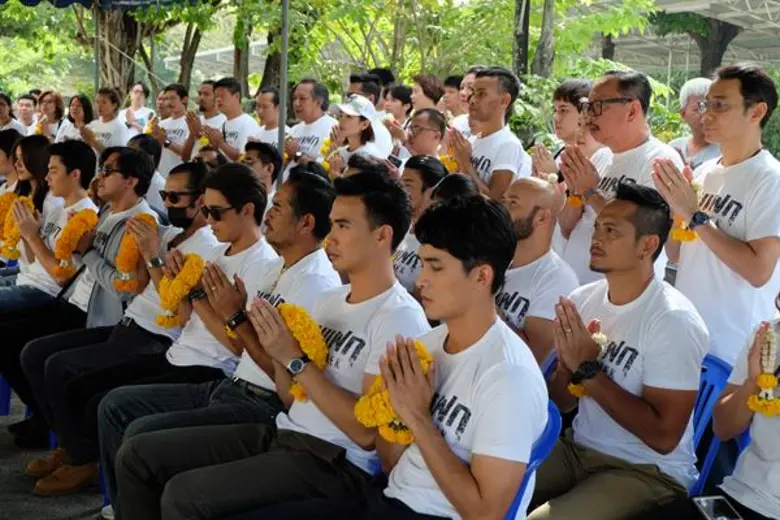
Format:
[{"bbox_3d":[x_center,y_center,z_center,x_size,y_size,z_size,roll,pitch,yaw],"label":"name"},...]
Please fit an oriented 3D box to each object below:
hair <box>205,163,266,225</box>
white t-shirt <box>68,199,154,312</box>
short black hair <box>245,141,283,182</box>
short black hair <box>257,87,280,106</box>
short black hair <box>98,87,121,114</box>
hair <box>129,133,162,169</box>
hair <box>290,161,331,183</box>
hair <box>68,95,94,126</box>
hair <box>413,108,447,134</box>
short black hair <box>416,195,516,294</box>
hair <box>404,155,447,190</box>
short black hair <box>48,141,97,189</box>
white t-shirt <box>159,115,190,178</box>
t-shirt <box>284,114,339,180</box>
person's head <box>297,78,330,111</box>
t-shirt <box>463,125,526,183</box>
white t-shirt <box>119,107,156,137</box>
[{"bbox_3d":[-0.482,-0.208,3.450,0.210,0.205,0.180,-6,11,-39],"label":"hair"},{"bbox_3d":[-1.105,-0.018,4.400,0.320,0.500,0.430,-5,10,-34],"label":"white t-shirt"},{"bbox_3d":[-0.692,-0.539,6.062,0.210,0.210,0.180,-1,8,-30],"label":"short black hair"},{"bbox_3d":[-0.818,-1.103,7.500,0.190,0.160,0.170,-7,11,-44],"label":"short black hair"},{"bbox_3d":[-2.082,-1.191,8.200,0.170,0.195,0.195,8,11,38],"label":"short black hair"},{"bbox_3d":[-1.433,-0.632,6.500,0.210,0.215,0.180,-4,9,-32],"label":"hair"},{"bbox_3d":[-0.390,-0.373,5.311,0.210,0.190,0.180,-1,8,-30],"label":"hair"},{"bbox_3d":[-2.792,-1.362,10.000,0.210,0.280,0.210,6,9,32],"label":"hair"},{"bbox_3d":[0.216,-0.758,6.050,0.180,0.150,0.170,-5,11,-37],"label":"hair"},{"bbox_3d":[0.155,-0.027,2.311,0.225,0.200,0.180,-1,8,-30],"label":"short black hair"},{"bbox_3d":[0.164,-0.383,4.950,0.210,0.190,0.180,-4,9,-30],"label":"hair"},{"bbox_3d":[-1.475,-0.443,5.162,0.215,0.210,0.180,-1,8,-30],"label":"short black hair"},{"bbox_3d":[-1.623,-0.772,8.400,0.290,0.650,0.460,-6,10,-39],"label":"white t-shirt"},{"bbox_3d":[-0.514,-0.635,7.050,0.290,0.600,0.450,-6,11,-42],"label":"t-shirt"},{"bbox_3d":[-0.471,-1.019,6.800,0.205,0.200,0.175,-5,10,-37],"label":"person's head"},{"bbox_3d":[0.480,-0.292,5.155,0.270,0.620,0.460,-1,8,-30],"label":"t-shirt"},{"bbox_3d":[-2.180,-1.045,9.500,0.420,0.580,0.260,5,9,22],"label":"white t-shirt"}]

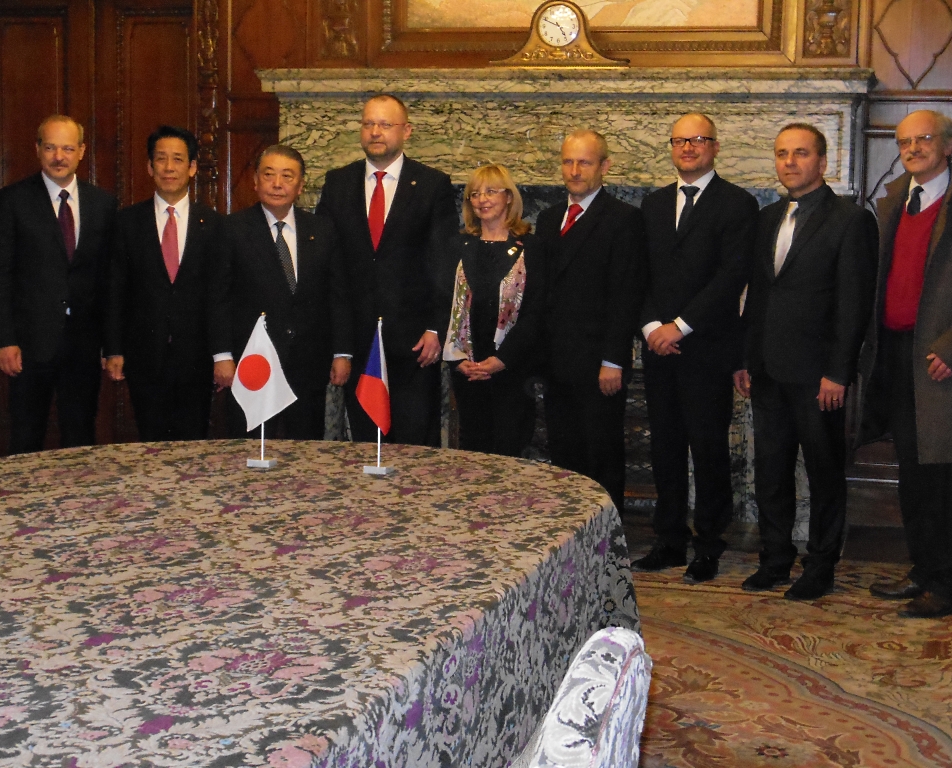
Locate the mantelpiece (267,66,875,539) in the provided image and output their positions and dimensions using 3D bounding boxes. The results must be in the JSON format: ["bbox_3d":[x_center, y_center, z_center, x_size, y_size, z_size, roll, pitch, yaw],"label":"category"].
[{"bbox_3d":[0.371,-0.397,7.763,2.740,2.040,0.480,3,6,14],"label":"mantelpiece"}]

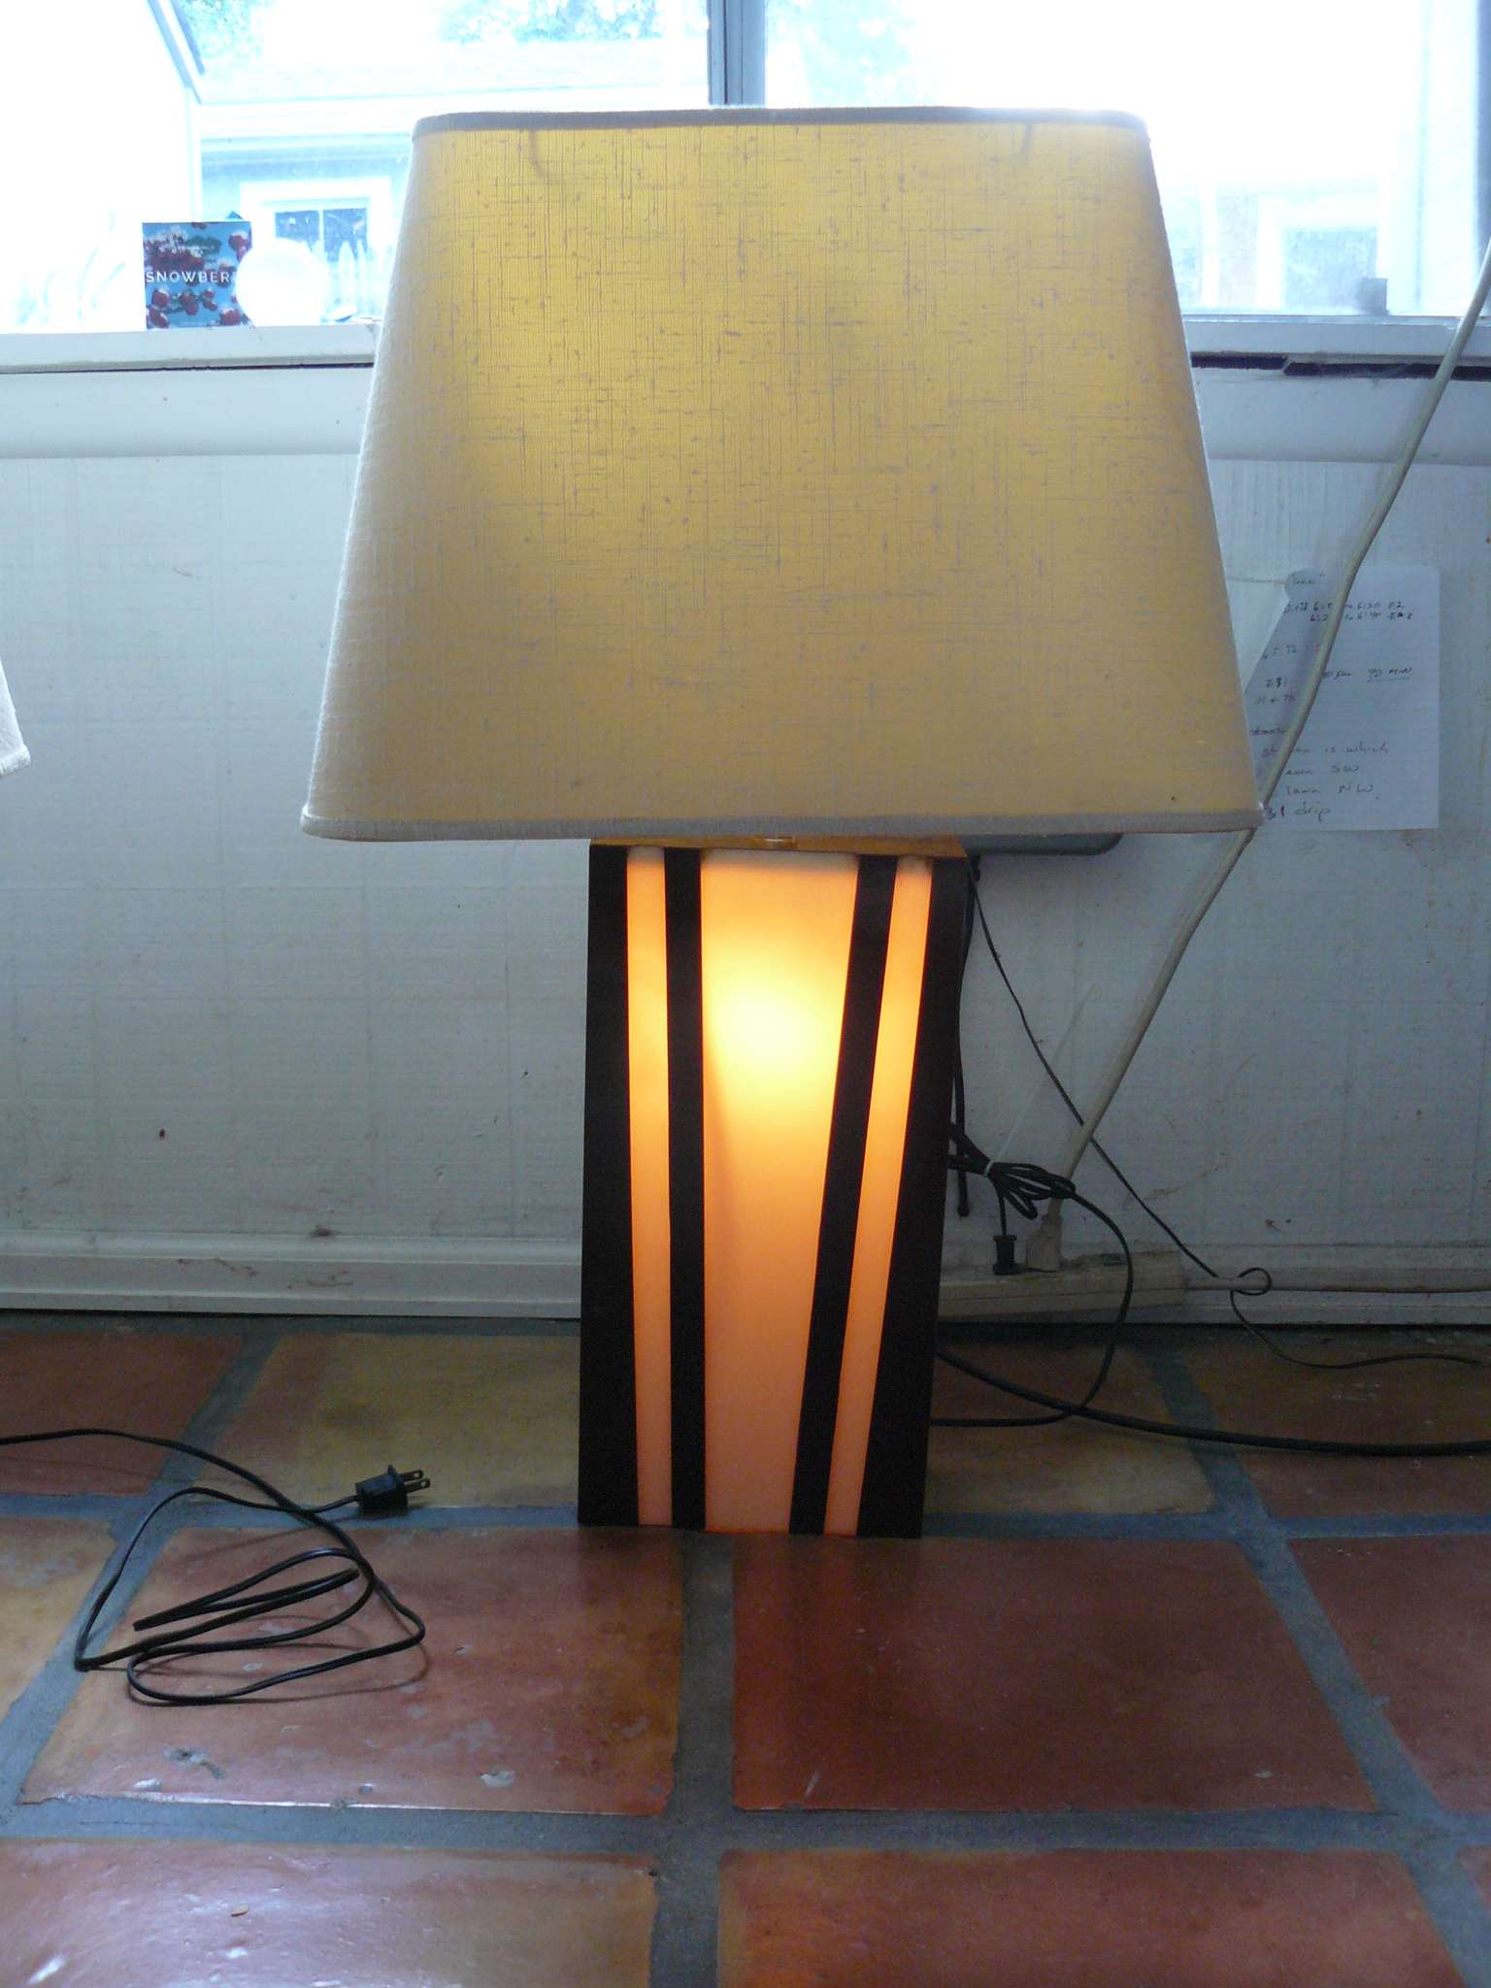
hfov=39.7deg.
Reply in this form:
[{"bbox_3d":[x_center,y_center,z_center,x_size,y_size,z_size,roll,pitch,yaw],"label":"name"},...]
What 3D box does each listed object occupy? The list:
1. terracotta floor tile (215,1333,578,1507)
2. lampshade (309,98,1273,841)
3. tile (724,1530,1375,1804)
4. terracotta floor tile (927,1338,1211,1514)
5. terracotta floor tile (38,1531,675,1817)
[{"bbox_3d":[-0.187,0.288,1.384,0.299,0.016,0.291,1,11,0],"label":"terracotta floor tile"},{"bbox_3d":[0.018,-0.289,1.193,0.508,0.358,0.370,0,11,1],"label":"lampshade"},{"bbox_3d":[0.141,0.352,1.072,0.297,0.016,0.280,1,11,0],"label":"tile"},{"bbox_3d":[0.141,0.291,1.386,0.297,0.016,0.290,1,11,0],"label":"terracotta floor tile"},{"bbox_3d":[-0.183,0.348,1.071,0.294,0.016,0.284,1,11,0],"label":"terracotta floor tile"}]

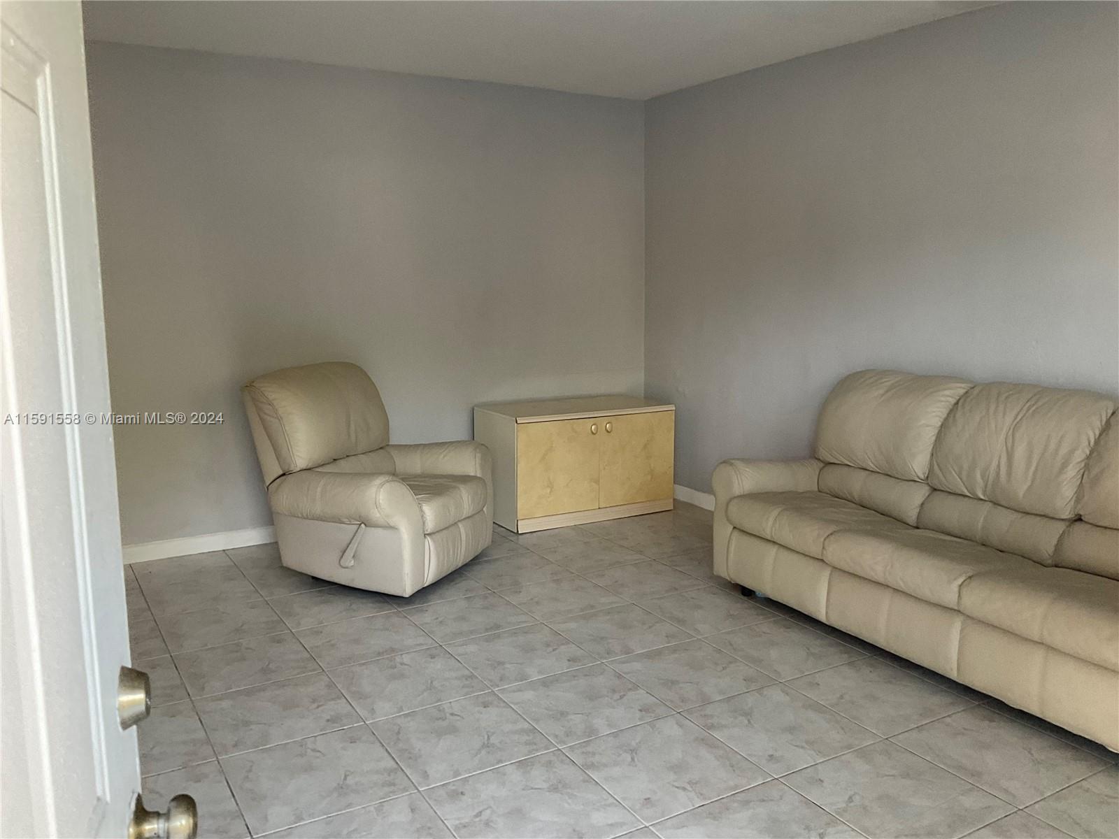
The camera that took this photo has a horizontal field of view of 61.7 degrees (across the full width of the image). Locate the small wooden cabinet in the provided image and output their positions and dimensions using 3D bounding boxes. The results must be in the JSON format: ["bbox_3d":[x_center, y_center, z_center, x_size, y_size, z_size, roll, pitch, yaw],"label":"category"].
[{"bbox_3d":[0.090,0.234,5.581,1.055,0.637,0.540,-5,10,-29],"label":"small wooden cabinet"}]

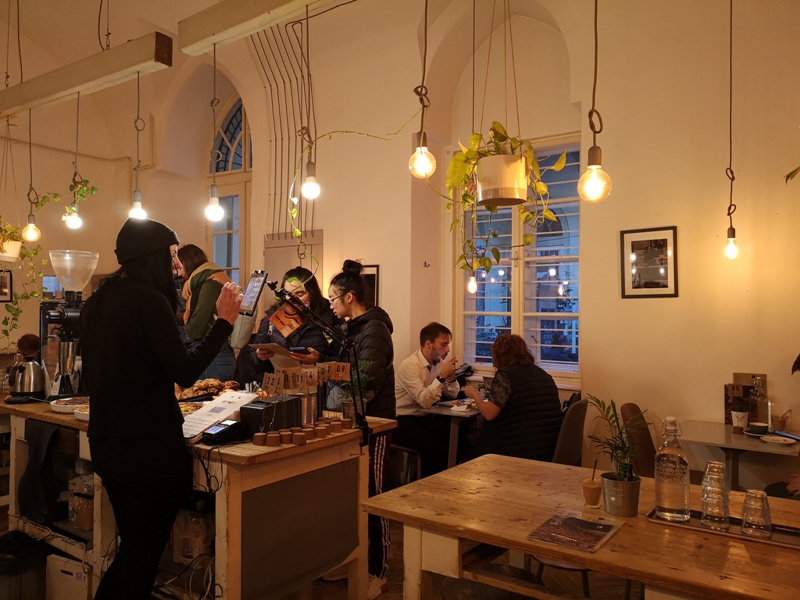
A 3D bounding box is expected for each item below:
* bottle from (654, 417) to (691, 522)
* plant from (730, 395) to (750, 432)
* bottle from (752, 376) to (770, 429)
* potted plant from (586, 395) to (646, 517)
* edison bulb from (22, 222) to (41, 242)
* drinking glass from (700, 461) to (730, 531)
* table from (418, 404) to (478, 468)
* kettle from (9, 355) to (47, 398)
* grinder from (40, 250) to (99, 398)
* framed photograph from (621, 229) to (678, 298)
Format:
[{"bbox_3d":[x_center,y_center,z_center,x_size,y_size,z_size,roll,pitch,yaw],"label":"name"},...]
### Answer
[{"bbox_3d":[0.812,0.499,1.859,0.096,0.298,0.096,-1,-2,37],"label":"bottle"},{"bbox_3d":[1.836,0.610,3.364,0.085,0.187,0.085,-1,-2,37],"label":"plant"},{"bbox_3d":[1.963,0.563,3.410,0.088,0.285,0.088,-1,-2,37],"label":"bottle"},{"bbox_3d":[0.677,0.479,1.936,0.170,0.350,0.155,-1,-2,37],"label":"potted plant"},{"bbox_3d":[-2.153,-0.393,3.650,0.095,0.120,0.095,-1,-2,37],"label":"edison bulb"},{"bbox_3d":[0.896,0.555,1.774,0.075,0.181,0.075,-1,-2,37],"label":"drinking glass"},{"bbox_3d":[0.362,1.090,4.218,0.620,0.750,0.620,-1,-2,37],"label":"table"},{"bbox_3d":[-1.806,0.373,3.043,0.155,0.205,0.195,-1,-2,41],"label":"kettle"},{"bbox_3d":[-1.754,0.125,3.460,0.235,0.760,0.400,-1,-2,37],"label":"grinder"},{"bbox_3d":[1.530,-0.224,3.832,0.335,0.426,0.025,-1,-2,37],"label":"framed photograph"}]

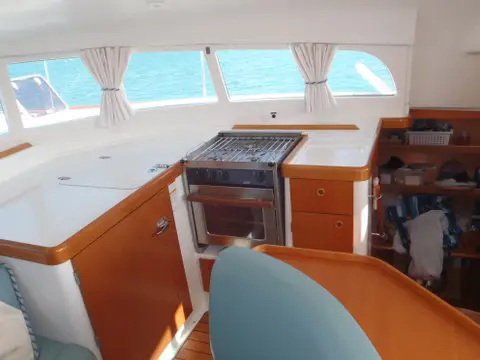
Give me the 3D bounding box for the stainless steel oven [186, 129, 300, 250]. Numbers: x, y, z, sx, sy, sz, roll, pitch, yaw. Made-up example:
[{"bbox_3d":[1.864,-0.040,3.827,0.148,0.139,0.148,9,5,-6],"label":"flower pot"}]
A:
[{"bbox_3d":[0.052,0.077,2.164,0.492,0.545,0.501,3,24,22],"label":"stainless steel oven"}]

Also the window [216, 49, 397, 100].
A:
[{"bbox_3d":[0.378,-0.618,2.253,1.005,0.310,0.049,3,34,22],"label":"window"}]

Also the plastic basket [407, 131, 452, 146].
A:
[{"bbox_3d":[1.208,-0.289,2.483,0.261,0.099,0.187,3,24,22],"label":"plastic basket"}]

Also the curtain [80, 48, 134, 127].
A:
[{"bbox_3d":[-0.803,-0.573,2.408,0.276,0.463,0.099,-10,22,-8],"label":"curtain"}]

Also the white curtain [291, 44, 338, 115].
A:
[{"bbox_3d":[0.438,-0.573,2.202,0.256,0.394,0.084,3,34,22],"label":"white curtain"}]

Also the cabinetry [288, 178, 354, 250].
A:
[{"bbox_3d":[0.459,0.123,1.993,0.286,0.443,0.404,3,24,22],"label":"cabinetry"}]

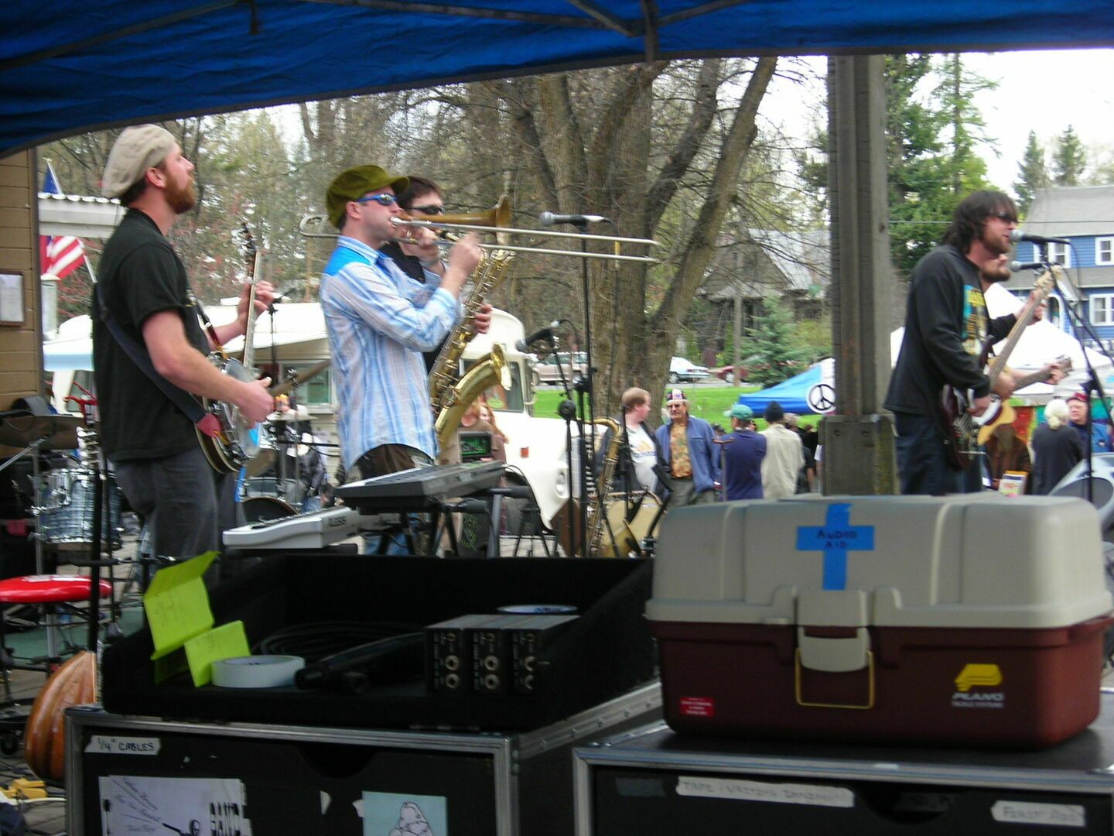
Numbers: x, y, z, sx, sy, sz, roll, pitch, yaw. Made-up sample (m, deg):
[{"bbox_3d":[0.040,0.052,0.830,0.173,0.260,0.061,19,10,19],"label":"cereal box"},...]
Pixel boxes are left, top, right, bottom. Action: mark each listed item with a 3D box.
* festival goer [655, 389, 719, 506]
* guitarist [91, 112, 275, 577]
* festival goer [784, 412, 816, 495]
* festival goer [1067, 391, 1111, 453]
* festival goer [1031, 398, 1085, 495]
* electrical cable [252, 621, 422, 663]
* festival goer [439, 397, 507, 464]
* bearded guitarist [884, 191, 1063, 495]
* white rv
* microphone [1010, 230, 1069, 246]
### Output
[{"bbox_3d":[1.130,0.636,18.200,0.570,1.780,0.360,-2,0,9],"label":"festival goer"},{"bbox_3d":[-1.061,0.075,6.070,0.500,1.830,0.580,-1,1,-3],"label":"guitarist"},{"bbox_3d":[2.799,0.793,24.519,0.480,1.730,0.340,-1,1,3],"label":"festival goer"},{"bbox_3d":[4.384,0.656,17.219,0.500,1.750,0.360,-1,1,20],"label":"festival goer"},{"bbox_3d":[4.440,0.652,18.500,0.470,1.650,0.330,-2,0,18],"label":"festival goer"},{"bbox_3d":[-0.270,0.303,2.720,0.250,0.055,0.250,-2,0,0],"label":"electrical cable"},{"bbox_3d":[-0.737,0.649,18.518,0.520,1.660,0.360,-2,1,-6],"label":"festival goer"},{"bbox_3d":[1.625,0.020,8.200,0.620,1.790,0.600,-2,0,16],"label":"bearded guitarist"},{"bbox_3d":[-2.770,0.140,26.400,7.100,3.000,2.400,-1,0,18],"label":"white rv"},{"bbox_3d":[1.880,-0.700,8.150,0.228,0.052,0.052,7,2,9],"label":"microphone"}]

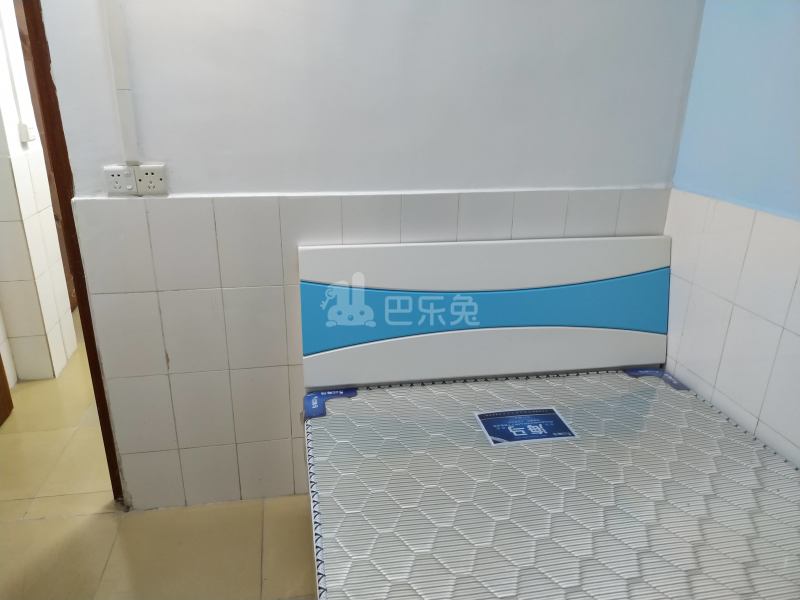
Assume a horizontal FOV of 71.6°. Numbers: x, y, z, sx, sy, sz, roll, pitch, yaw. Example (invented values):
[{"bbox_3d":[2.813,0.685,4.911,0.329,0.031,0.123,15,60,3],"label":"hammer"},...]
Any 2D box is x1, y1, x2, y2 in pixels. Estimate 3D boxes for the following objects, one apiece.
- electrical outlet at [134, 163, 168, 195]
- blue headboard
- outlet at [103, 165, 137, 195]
[{"bbox_3d":[-0.758,-0.368,1.697,0.086,0.086,0.028,-3,20,-10],"label":"electrical outlet"},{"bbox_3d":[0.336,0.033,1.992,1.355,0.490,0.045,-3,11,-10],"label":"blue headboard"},{"bbox_3d":[-0.843,-0.363,1.682,0.086,0.086,0.028,-3,20,-10],"label":"outlet"}]

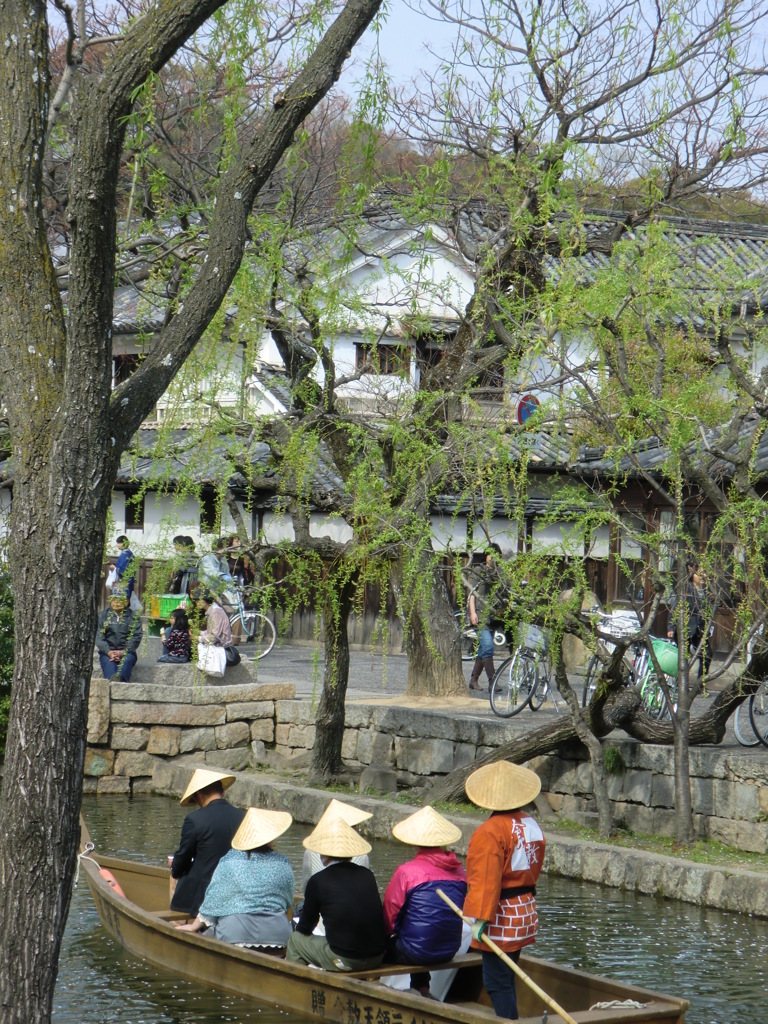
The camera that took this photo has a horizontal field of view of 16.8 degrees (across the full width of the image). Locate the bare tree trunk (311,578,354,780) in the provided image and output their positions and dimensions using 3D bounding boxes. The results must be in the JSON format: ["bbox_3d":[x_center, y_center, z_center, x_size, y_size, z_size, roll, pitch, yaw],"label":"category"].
[{"bbox_3d":[-0.510,1.670,25.800,0.420,1.980,0.400,1,-1,0],"label":"bare tree trunk"}]

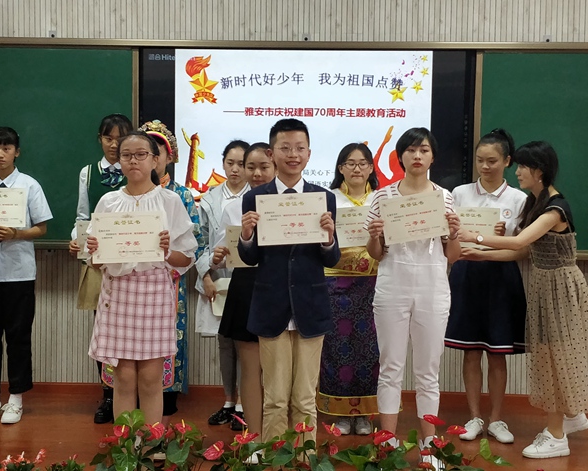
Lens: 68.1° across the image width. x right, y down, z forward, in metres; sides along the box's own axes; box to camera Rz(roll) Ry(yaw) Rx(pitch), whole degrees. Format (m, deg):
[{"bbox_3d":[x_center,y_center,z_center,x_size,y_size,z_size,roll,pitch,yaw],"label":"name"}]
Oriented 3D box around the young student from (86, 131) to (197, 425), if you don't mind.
[{"bbox_3d":[-0.684,0.254,1.940,0.470,1.444,0.380,1,1,8],"label":"young student"}]

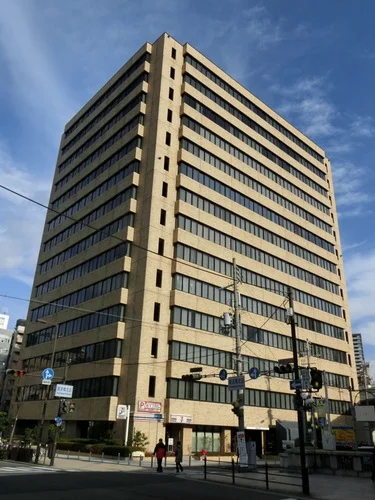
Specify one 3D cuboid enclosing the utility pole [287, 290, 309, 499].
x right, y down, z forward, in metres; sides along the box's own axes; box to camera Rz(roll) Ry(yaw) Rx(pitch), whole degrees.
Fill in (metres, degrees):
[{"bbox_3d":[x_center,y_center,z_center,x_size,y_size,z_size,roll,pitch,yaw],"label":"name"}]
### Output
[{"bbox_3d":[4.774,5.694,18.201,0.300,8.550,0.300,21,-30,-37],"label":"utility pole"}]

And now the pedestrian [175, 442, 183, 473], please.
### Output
[{"bbox_3d":[-0.450,11.845,24.059,0.450,1.647,0.360,15,-27,-27],"label":"pedestrian"}]

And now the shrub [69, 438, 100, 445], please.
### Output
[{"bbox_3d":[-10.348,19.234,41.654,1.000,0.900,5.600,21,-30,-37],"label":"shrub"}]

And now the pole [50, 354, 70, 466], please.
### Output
[{"bbox_3d":[-7.543,9.350,24.941,0.220,6.279,0.220,2,-23,0],"label":"pole"}]

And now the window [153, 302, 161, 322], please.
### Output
[{"bbox_3d":[-2.978,6.153,41.027,0.720,1.860,0.200,21,-30,-37],"label":"window"}]

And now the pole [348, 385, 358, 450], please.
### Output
[{"bbox_3d":[13.110,13.774,32.912,0.220,5.906,0.220,2,-23,0],"label":"pole"}]

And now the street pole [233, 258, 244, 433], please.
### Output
[{"bbox_3d":[3.483,7.055,28.328,0.380,13.933,0.380,2,-23,0],"label":"street pole"}]

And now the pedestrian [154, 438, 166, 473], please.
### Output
[{"bbox_3d":[-1.462,11.334,23.126,0.580,1.680,0.400,9,-24,-15],"label":"pedestrian"}]

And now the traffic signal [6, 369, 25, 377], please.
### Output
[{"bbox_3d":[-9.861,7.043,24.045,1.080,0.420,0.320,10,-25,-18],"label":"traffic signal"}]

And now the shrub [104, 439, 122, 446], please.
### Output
[{"bbox_3d":[-6.812,17.658,37.887,1.000,1.050,2.200,21,-30,-37],"label":"shrub"}]

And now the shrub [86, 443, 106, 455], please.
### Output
[{"bbox_3d":[-7.517,16.417,34.604,0.800,0.708,2.200,21,-30,-37],"label":"shrub"}]

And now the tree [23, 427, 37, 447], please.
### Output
[{"bbox_3d":[-17.984,21.283,47.924,1.400,2.100,1.400,21,-30,-37],"label":"tree"}]

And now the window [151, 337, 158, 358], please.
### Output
[{"bbox_3d":[-3.349,9.994,42.602,0.716,1.960,0.200,21,-30,-37],"label":"window"}]

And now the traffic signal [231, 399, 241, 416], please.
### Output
[{"bbox_3d":[3.085,10.123,26.925,0.420,0.988,0.420,6,-24,-9],"label":"traffic signal"}]

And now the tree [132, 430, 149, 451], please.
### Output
[{"bbox_3d":[-3.905,15.939,34.799,1.150,1.650,1.150,2,-23,1],"label":"tree"}]

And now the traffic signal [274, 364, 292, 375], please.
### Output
[{"bbox_3d":[5.739,7.107,24.911,0.480,0.420,1.250,21,-30,-37],"label":"traffic signal"}]

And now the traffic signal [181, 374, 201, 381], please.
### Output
[{"bbox_3d":[0.328,9.292,30.530,0.480,0.420,1.250,21,-30,-37],"label":"traffic signal"}]

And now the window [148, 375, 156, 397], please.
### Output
[{"bbox_3d":[-3.188,12.483,38.238,0.700,1.840,0.200,21,-30,-37],"label":"window"}]

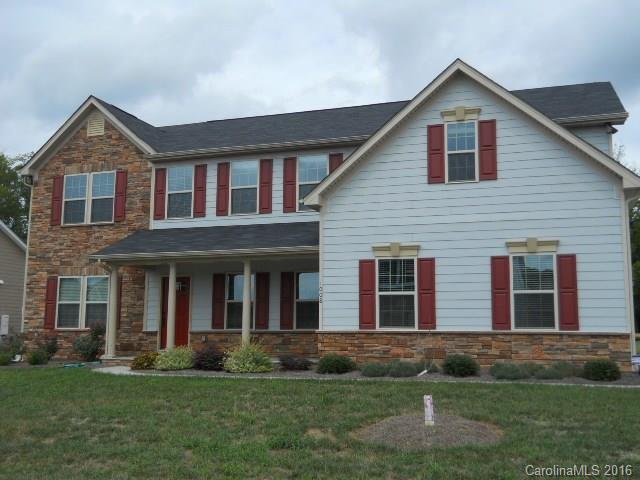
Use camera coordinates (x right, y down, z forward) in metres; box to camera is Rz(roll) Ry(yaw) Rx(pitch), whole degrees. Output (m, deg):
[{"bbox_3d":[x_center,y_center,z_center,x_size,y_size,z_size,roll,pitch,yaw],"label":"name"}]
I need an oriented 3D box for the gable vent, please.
[{"bbox_3d":[-6.684,-3.478,20.426,0.580,0.730,0.060,-2,-8,17],"label":"gable vent"}]

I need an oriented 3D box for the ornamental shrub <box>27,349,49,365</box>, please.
[{"bbox_3d":[-7.342,3.046,17.811,0.599,0.443,0.599,-2,-8,17],"label":"ornamental shrub"}]

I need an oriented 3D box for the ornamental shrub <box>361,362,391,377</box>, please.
[{"bbox_3d":[1.119,2.593,13.672,0.620,0.290,0.589,-2,-8,17],"label":"ornamental shrub"}]

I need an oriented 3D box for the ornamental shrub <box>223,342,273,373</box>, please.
[{"bbox_3d":[-1.551,2.564,14.835,1.084,0.640,0.976,-2,-8,17],"label":"ornamental shrub"}]

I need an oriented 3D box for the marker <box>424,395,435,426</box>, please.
[{"bbox_3d":[1.297,2.022,8.100,0.100,0.361,0.050,-1,-8,12],"label":"marker"}]

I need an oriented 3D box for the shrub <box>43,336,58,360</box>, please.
[{"bbox_3d":[-7.659,3.084,19.393,0.453,0.691,0.450,-2,-8,17],"label":"shrub"}]

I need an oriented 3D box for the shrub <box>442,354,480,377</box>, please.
[{"bbox_3d":[2.730,2.438,13.291,0.699,0.427,0.664,-2,-8,17],"label":"shrub"}]

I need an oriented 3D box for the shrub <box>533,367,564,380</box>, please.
[{"bbox_3d":[4.266,2.468,12.702,0.557,0.235,0.500,-2,-8,17],"label":"shrub"}]

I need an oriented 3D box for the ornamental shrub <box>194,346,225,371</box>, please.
[{"bbox_3d":[-2.550,2.710,15.741,0.690,0.559,0.650,0,-7,0],"label":"ornamental shrub"}]

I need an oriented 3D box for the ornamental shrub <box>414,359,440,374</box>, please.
[{"bbox_3d":[2.128,2.544,13.731,0.542,0.311,0.542,-2,-8,17],"label":"ornamental shrub"}]

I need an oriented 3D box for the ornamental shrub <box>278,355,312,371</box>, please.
[{"bbox_3d":[-0.537,2.672,14.961,0.744,0.332,0.600,-2,-8,17],"label":"ornamental shrub"}]

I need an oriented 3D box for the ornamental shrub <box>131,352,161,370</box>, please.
[{"bbox_3d":[-3.914,2.731,15.346,0.718,0.415,0.682,-2,-8,17],"label":"ornamental shrub"}]

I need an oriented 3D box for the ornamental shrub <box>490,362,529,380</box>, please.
[{"bbox_3d":[3.595,2.482,12.962,0.720,0.318,0.600,-2,-8,17],"label":"ornamental shrub"}]

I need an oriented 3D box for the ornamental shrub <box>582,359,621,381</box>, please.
[{"bbox_3d":[5.192,2.383,12.583,0.708,0.383,0.680,-2,-8,17],"label":"ornamental shrub"}]

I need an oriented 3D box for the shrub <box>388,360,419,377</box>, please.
[{"bbox_3d":[1.640,2.544,13.515,0.612,0.326,0.582,-2,-8,17],"label":"shrub"}]

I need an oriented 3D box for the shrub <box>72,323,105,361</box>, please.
[{"bbox_3d":[-6.436,2.814,18.942,0.886,1.051,0.850,-2,-8,17],"label":"shrub"}]

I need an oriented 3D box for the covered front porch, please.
[{"bbox_3d":[-2.597,1.278,17.450,6.230,3.670,2.350,-2,-8,17],"label":"covered front porch"}]

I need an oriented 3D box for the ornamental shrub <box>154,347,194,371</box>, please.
[{"bbox_3d":[-3.412,2.762,16.002,0.935,0.535,0.800,-2,-8,17],"label":"ornamental shrub"}]

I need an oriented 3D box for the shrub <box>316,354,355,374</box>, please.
[{"bbox_3d":[0.338,2.553,14.030,0.820,0.410,0.779,0,-8,0],"label":"shrub"}]

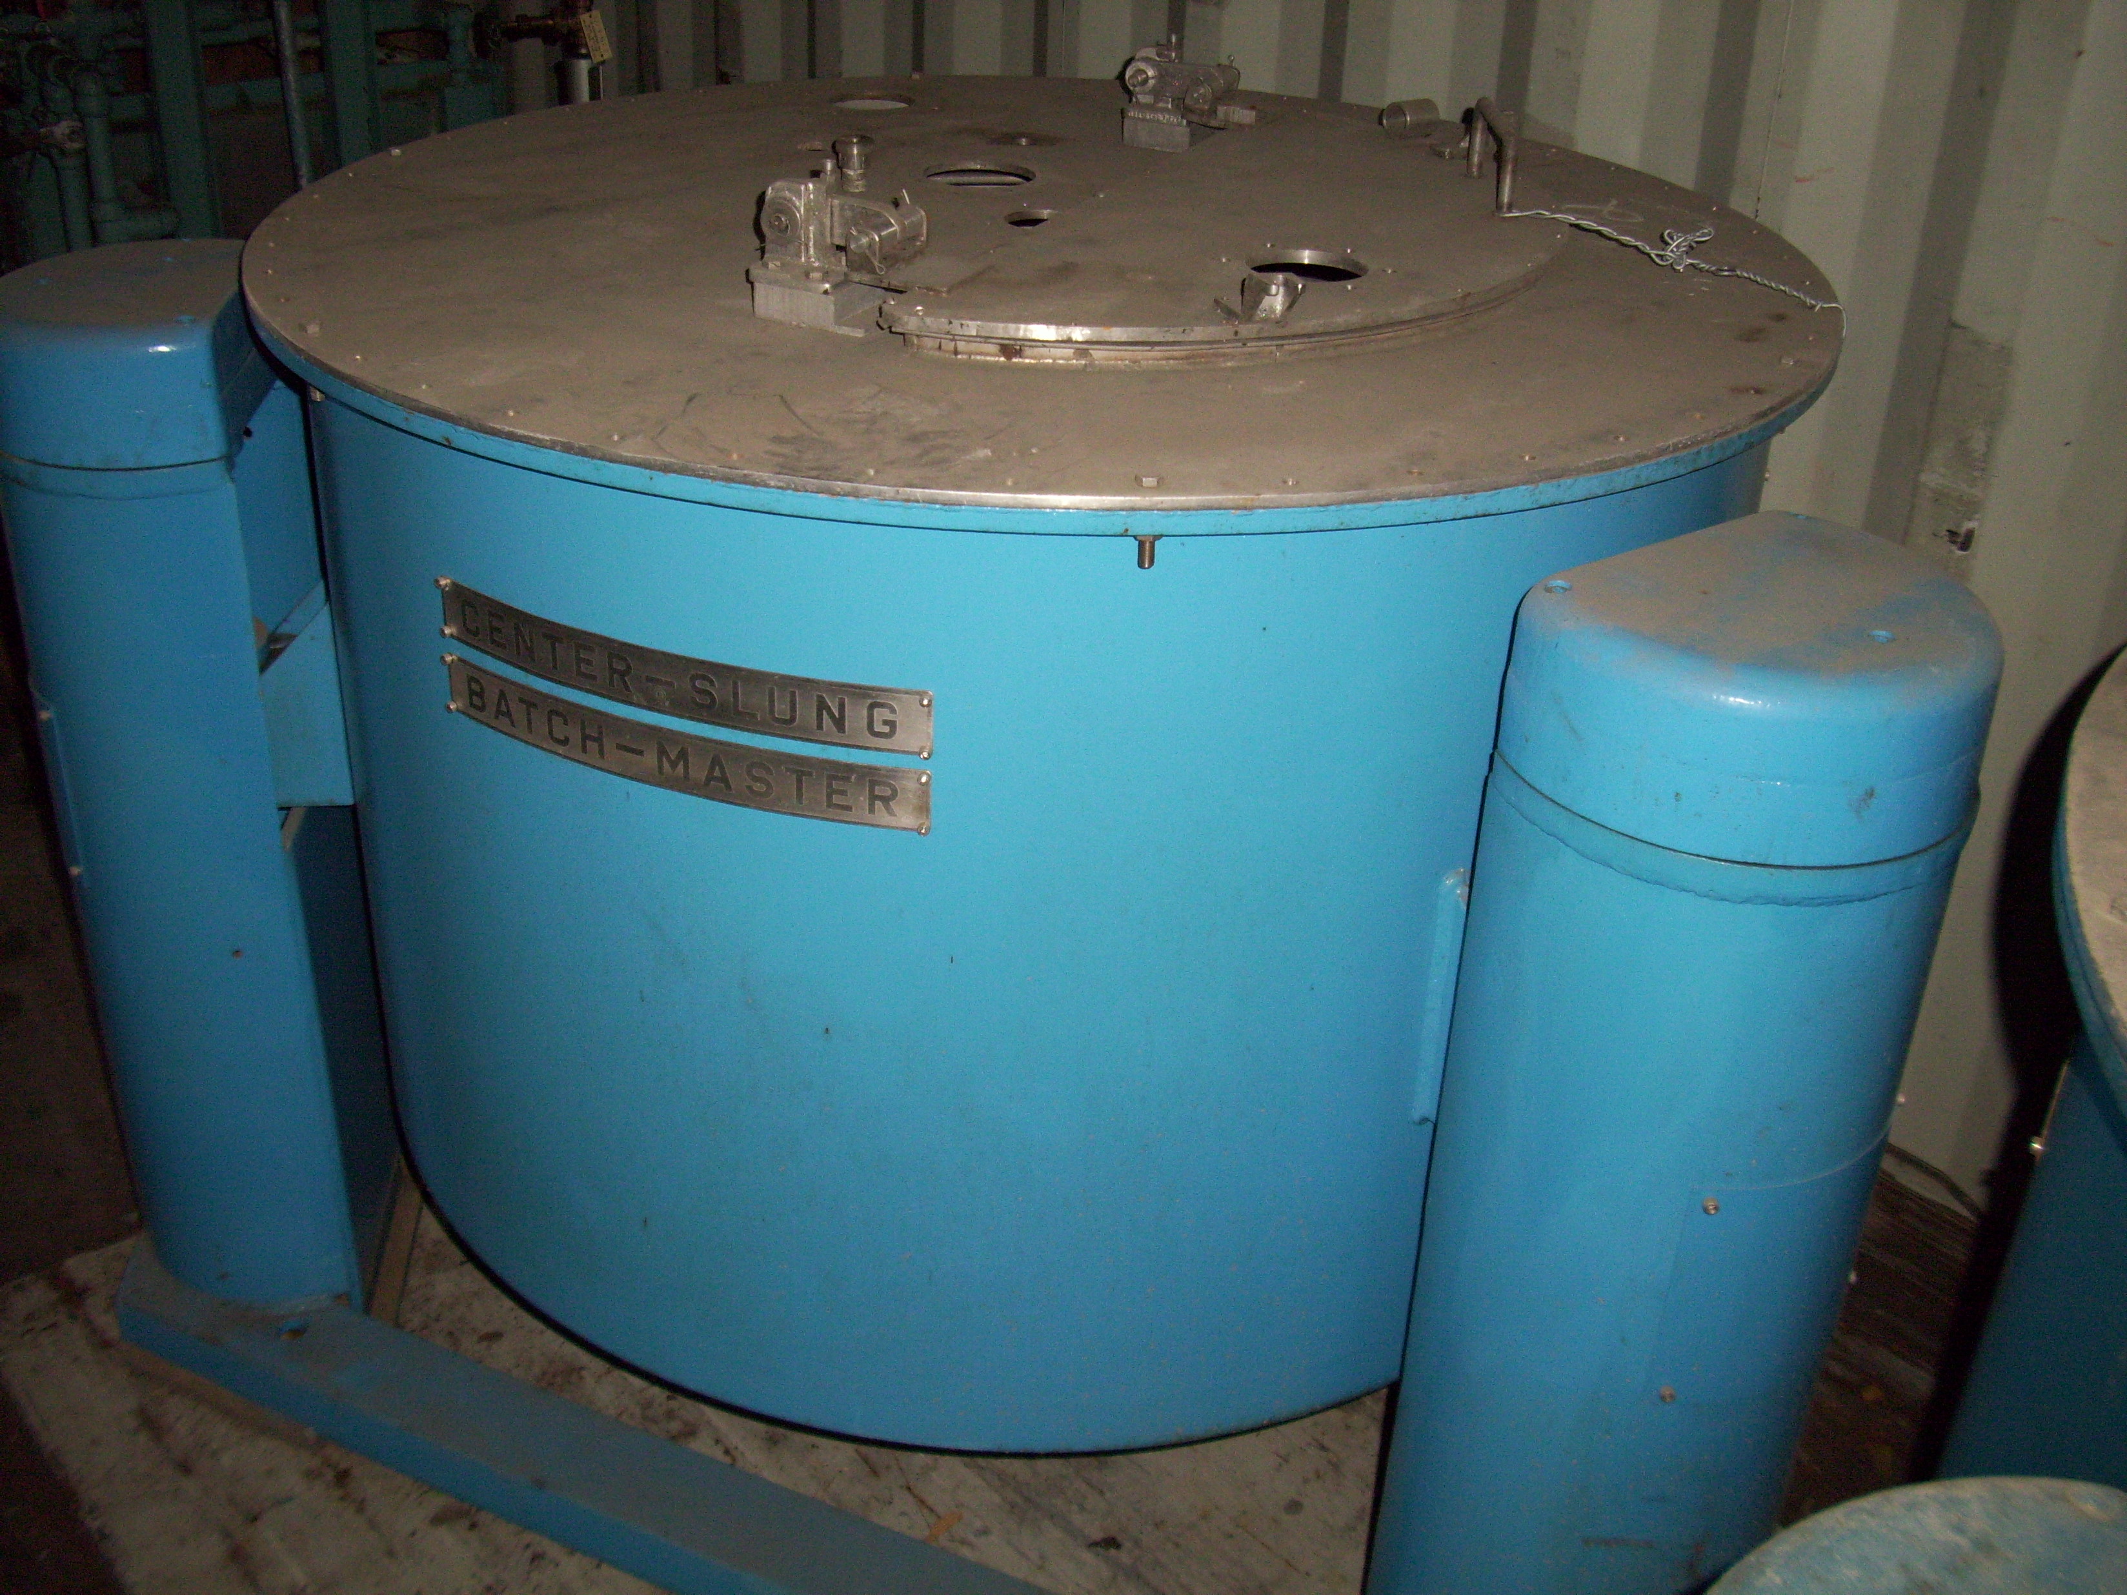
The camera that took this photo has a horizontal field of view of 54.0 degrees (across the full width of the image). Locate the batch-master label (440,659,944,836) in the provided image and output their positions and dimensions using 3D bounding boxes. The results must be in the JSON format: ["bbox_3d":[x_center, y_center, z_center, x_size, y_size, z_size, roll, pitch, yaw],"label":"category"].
[{"bbox_3d":[-0.261,-0.031,1.361,0.376,0.044,0.031,14,31,19],"label":"batch-master label"}]

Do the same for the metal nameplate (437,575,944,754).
[{"bbox_3d":[-0.259,-0.080,1.333,0.376,0.044,0.031,14,31,19],"label":"metal nameplate"}]

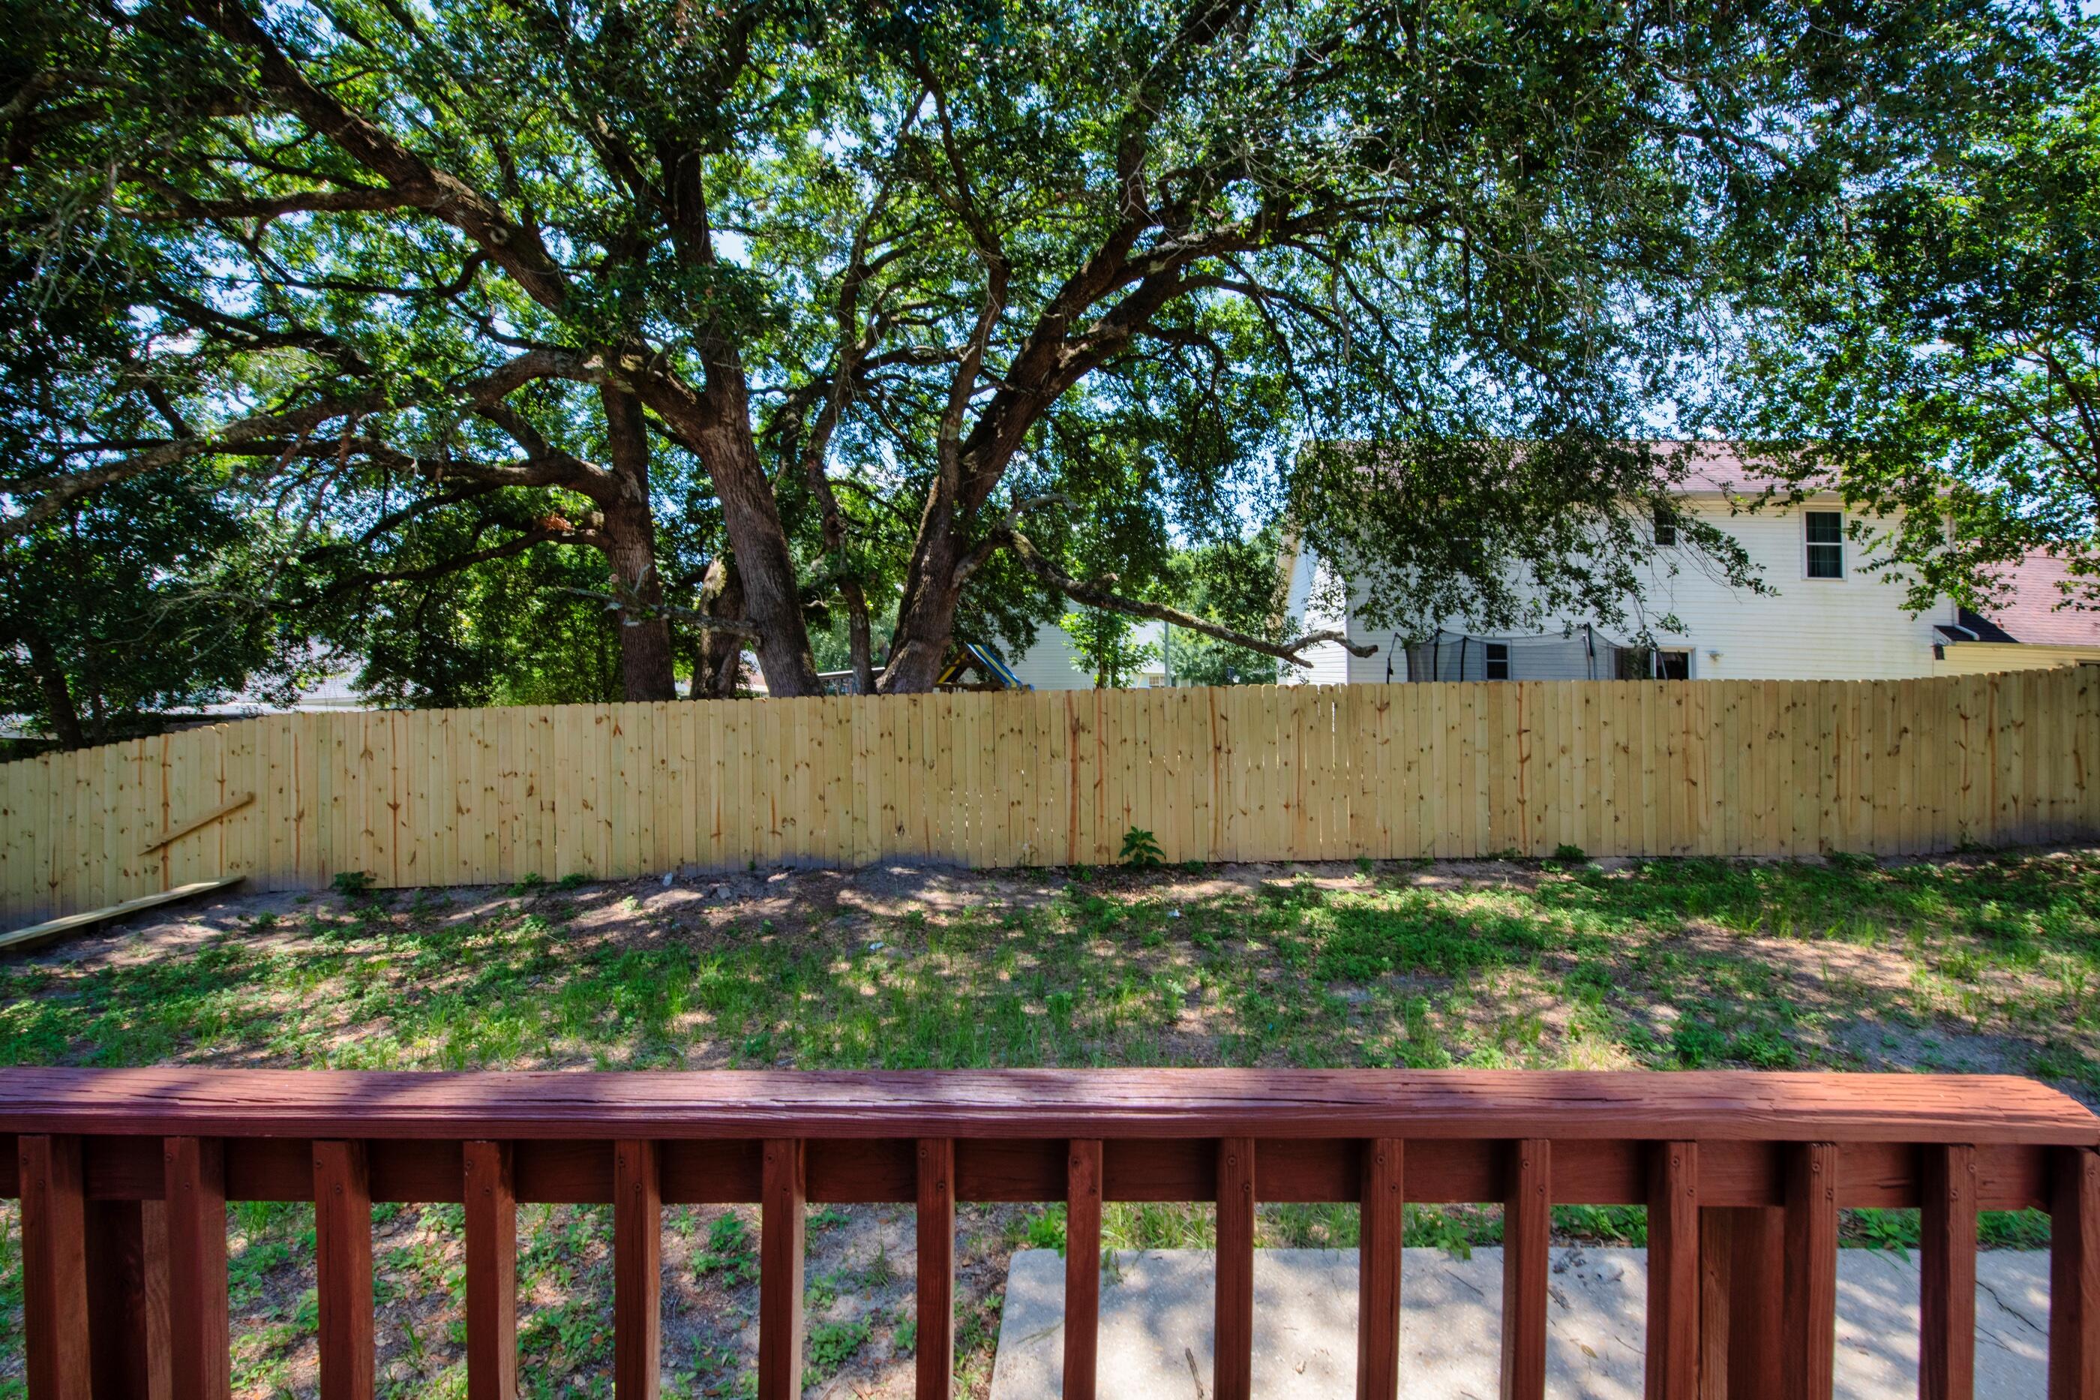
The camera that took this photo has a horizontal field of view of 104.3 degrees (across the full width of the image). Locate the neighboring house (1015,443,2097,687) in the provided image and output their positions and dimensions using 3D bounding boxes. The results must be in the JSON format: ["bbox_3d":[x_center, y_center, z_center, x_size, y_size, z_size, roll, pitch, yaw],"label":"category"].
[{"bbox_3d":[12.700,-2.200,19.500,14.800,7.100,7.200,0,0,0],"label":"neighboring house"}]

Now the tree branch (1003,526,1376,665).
[{"bbox_3d":[1.880,-1.400,11.000,5.000,1.880,1.100,0,0,0],"label":"tree branch"}]

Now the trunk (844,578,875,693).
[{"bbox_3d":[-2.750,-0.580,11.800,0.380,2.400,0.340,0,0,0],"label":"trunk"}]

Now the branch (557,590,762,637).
[{"bbox_3d":[-5.120,-1.130,10.700,2.650,0.620,0.700,0,1,0],"label":"branch"}]

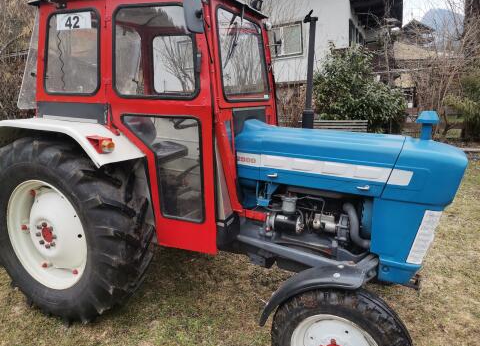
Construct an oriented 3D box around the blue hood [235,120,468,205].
[{"bbox_3d":[0.657,-0.113,2.278,1.330,0.380,0.560,7,14,24],"label":"blue hood"}]

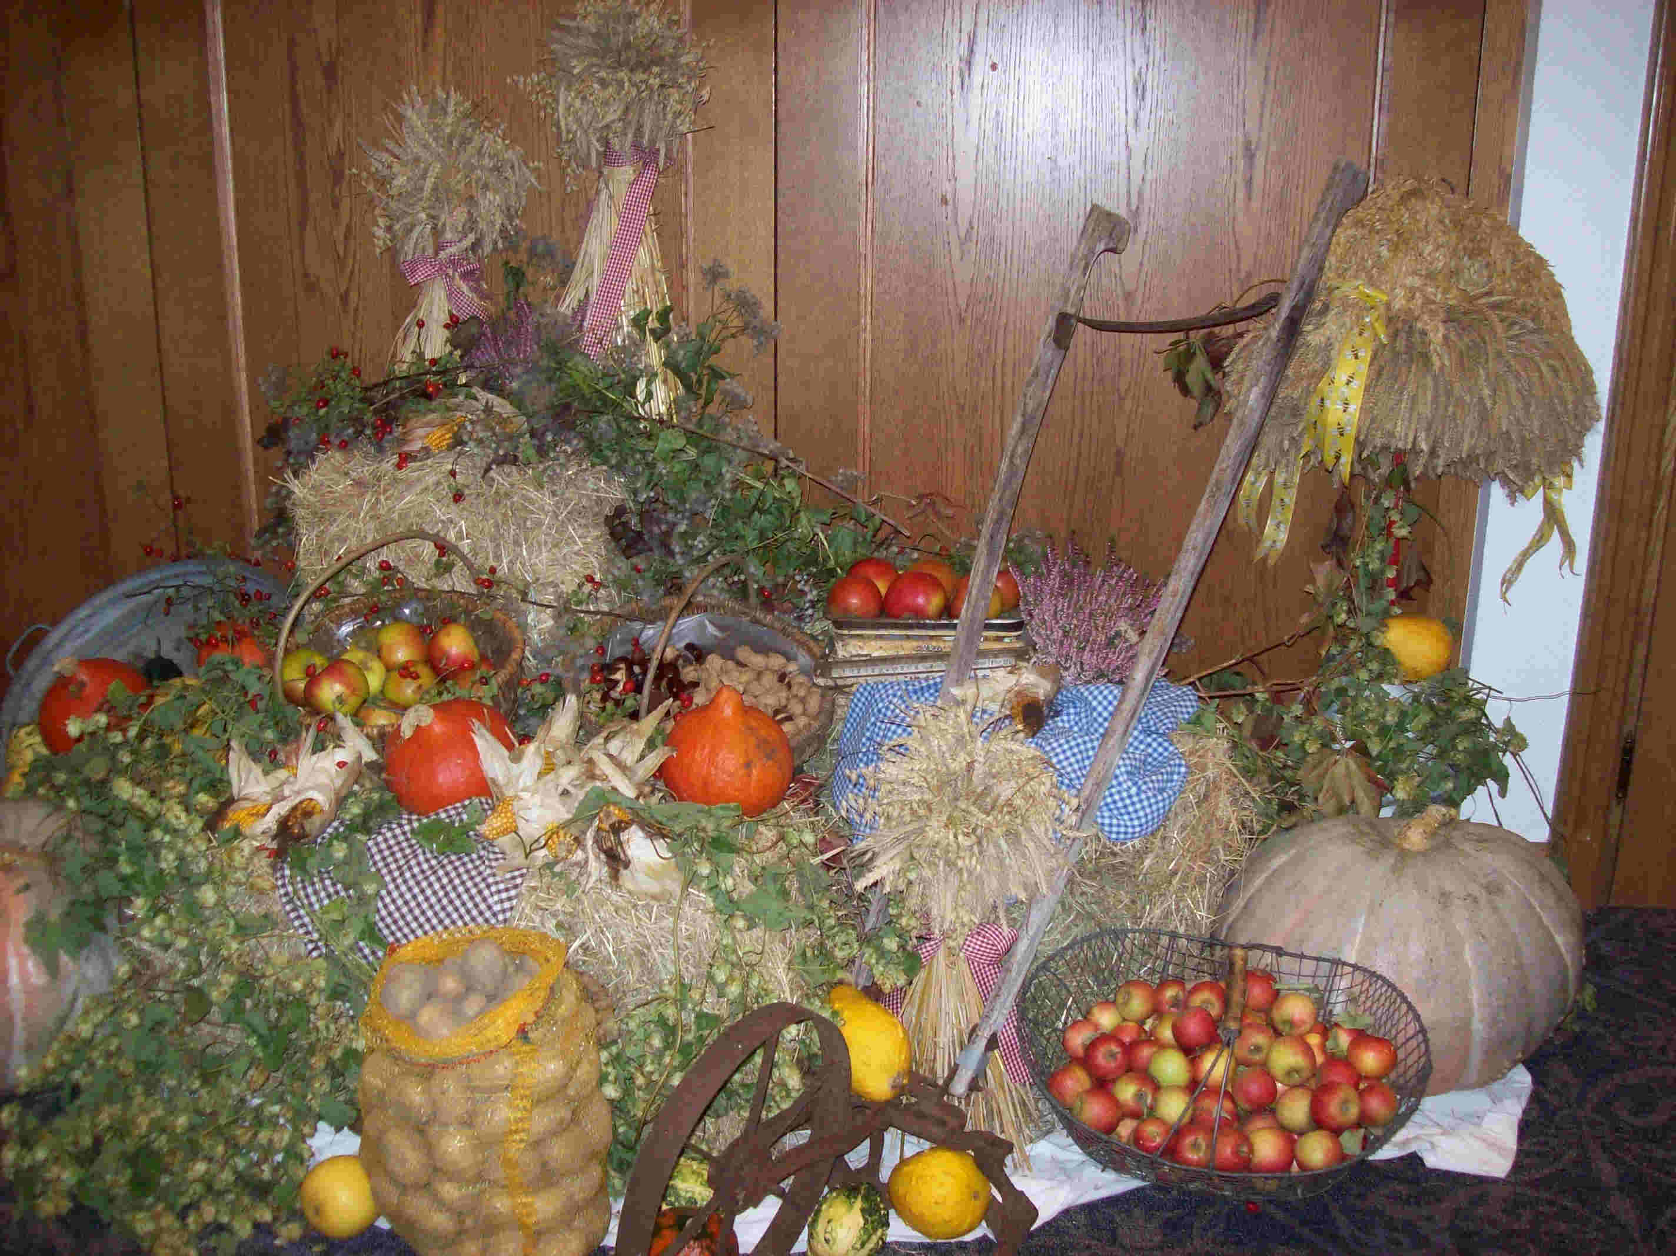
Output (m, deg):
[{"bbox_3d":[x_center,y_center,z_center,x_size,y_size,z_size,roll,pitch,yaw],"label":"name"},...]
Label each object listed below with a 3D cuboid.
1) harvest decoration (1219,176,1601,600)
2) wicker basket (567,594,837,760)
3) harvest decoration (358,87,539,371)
[{"bbox_3d":[0.905,-0.378,2.760,0.600,0.640,0.560,0,15,0],"label":"harvest decoration"},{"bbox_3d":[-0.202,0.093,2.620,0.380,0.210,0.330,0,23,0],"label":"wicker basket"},{"bbox_3d":[-0.631,-0.633,2.815,0.280,0.480,0.250,1,15,0],"label":"harvest decoration"}]

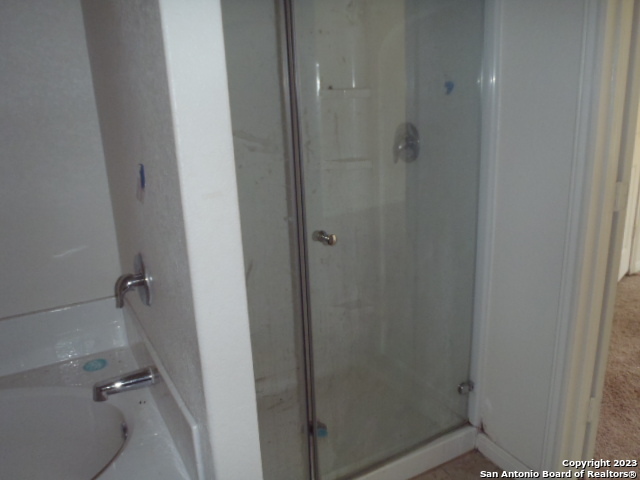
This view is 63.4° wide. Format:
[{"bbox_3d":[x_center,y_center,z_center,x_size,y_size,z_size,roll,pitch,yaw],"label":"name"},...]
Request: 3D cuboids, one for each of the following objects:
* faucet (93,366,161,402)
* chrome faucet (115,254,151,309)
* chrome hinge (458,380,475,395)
[{"bbox_3d":[-0.568,0.430,1.537,0.175,0.062,0.052,-10,15,-27],"label":"faucet"},{"bbox_3d":[-0.579,0.130,1.586,0.092,0.162,0.160,-10,15,-27],"label":"chrome faucet"},{"bbox_3d":[0.615,0.620,2.174,0.050,0.043,0.040,-10,15,-27],"label":"chrome hinge"}]

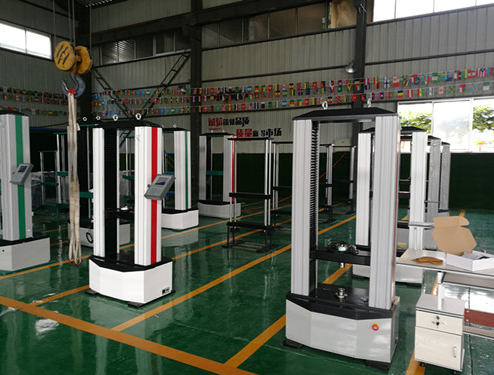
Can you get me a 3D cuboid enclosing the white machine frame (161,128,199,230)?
[{"bbox_3d":[-1.793,-0.211,9.483,1.020,2.378,0.754,2,4,29],"label":"white machine frame"}]

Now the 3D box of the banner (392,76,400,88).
[{"bbox_3d":[4.884,-3.469,12.800,0.210,0.330,0.040,2,4,29],"label":"banner"}]

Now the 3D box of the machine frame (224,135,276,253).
[{"bbox_3d":[0.075,0.102,7.346,0.895,2.041,0.597,2,4,29],"label":"machine frame"}]

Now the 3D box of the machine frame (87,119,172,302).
[{"bbox_3d":[-1.397,0.260,4.649,0.895,2.033,0.604,2,4,29],"label":"machine frame"}]

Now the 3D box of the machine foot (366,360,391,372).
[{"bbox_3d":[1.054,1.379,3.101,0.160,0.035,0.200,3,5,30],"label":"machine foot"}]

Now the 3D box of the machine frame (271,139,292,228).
[{"bbox_3d":[1.031,-0.015,9.236,0.895,2.057,0.597,2,4,29],"label":"machine frame"}]

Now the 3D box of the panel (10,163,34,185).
[{"bbox_3d":[-3.155,-0.173,5.513,0.235,0.298,0.055,2,-30,29],"label":"panel"}]

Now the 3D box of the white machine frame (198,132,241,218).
[{"bbox_3d":[-0.793,-0.334,11.339,1.020,2.410,0.754,2,4,29],"label":"white machine frame"}]

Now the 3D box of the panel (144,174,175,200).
[{"bbox_3d":[-0.951,-0.003,4.287,0.217,0.295,0.055,2,-38,29],"label":"panel"}]

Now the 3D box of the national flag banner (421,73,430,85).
[{"bbox_3d":[5.868,-3.561,12.800,0.220,0.330,0.040,2,4,29],"label":"national flag banner"}]

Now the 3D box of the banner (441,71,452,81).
[{"bbox_3d":[6.574,-3.643,12.800,0.280,0.280,0.040,2,4,29],"label":"banner"}]

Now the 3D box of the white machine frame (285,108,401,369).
[{"bbox_3d":[0.855,0.353,3.382,0.895,2.033,0.604,2,4,29],"label":"white machine frame"}]

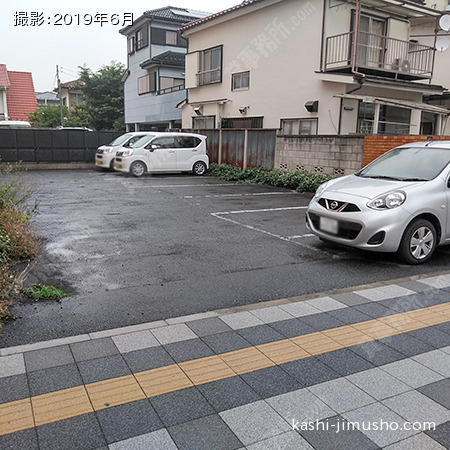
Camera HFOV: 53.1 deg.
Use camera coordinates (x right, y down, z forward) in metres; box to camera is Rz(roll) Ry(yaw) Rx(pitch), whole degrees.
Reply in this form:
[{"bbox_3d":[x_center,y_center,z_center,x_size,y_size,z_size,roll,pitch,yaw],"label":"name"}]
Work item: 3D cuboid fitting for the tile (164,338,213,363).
[{"bbox_3d":[-0.252,0.909,3.200,0.296,0.042,0.296,-5,13,-27],"label":"tile"}]

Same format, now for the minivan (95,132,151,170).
[{"bbox_3d":[-3.720,-3.160,19.250,3.400,1.640,1.480,-4,12,-26],"label":"minivan"}]

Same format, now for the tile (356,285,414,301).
[{"bbox_3d":[1.605,0.697,4.488,0.596,0.042,0.296,-5,13,-27],"label":"tile"}]

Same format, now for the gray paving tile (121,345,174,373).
[{"bbox_3d":[-0.518,0.930,3.063,0.296,0.042,0.296,-5,13,-27],"label":"gray paving tile"}]

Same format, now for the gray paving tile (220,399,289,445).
[{"bbox_3d":[0.164,1.072,2.418,0.296,0.042,0.296,-5,13,-27],"label":"gray paving tile"}]

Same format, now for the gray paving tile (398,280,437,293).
[{"bbox_3d":[2.004,0.665,4.694,0.296,0.042,0.296,-5,13,-27],"label":"gray paving tile"}]

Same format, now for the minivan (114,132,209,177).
[{"bbox_3d":[-2.485,-2.762,17.380,3.400,1.640,1.480,-4,12,-24],"label":"minivan"}]

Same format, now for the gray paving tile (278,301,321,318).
[{"bbox_3d":[0.674,0.770,4.008,0.296,0.042,0.296,-5,13,-27],"label":"gray paving tile"}]

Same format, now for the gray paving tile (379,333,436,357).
[{"bbox_3d":[1.355,0.912,3.364,0.296,0.042,0.296,-5,13,-27],"label":"gray paving tile"}]

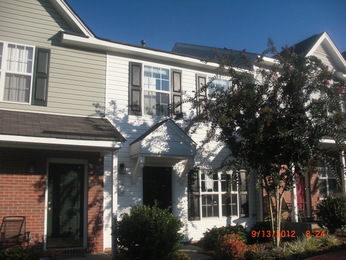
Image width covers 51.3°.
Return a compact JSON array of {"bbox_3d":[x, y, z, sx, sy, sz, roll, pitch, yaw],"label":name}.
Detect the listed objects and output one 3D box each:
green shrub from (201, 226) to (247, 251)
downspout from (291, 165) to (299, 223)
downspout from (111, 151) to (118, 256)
[{"bbox_3d":[1.450,3.006,10.042,1.120,0.580,0.980,4,-10,-30],"label":"green shrub"},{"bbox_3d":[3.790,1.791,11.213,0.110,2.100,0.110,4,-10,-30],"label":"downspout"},{"bbox_3d":[-1.329,1.703,8.320,0.110,2.400,0.110,4,-10,-30],"label":"downspout"}]

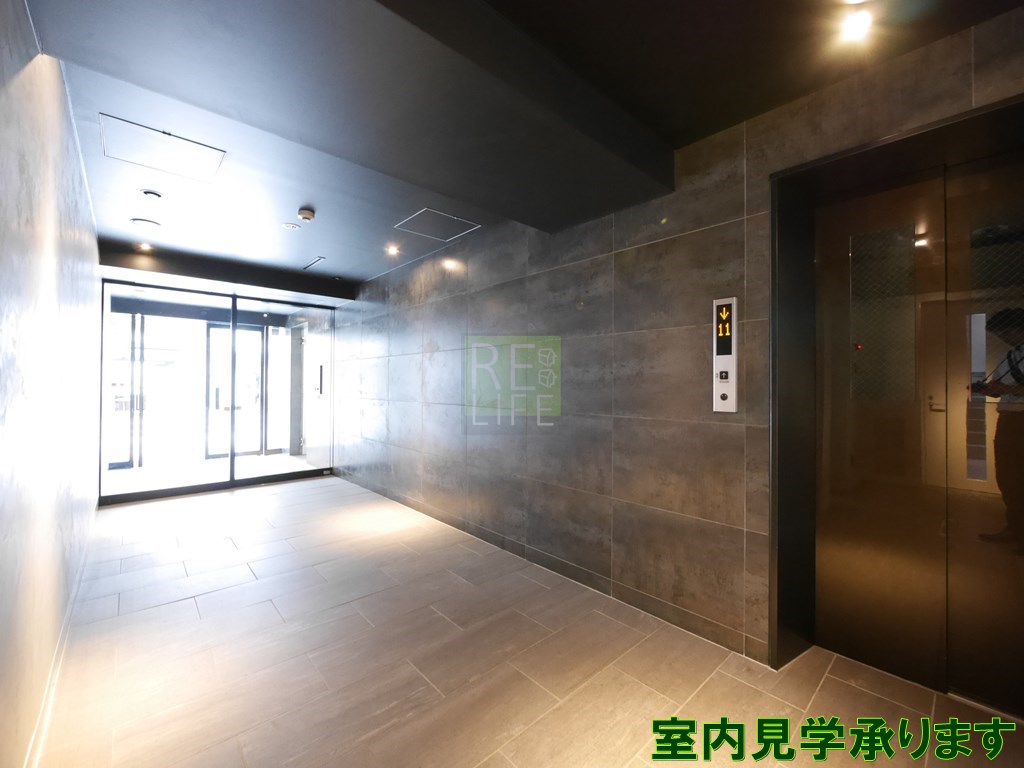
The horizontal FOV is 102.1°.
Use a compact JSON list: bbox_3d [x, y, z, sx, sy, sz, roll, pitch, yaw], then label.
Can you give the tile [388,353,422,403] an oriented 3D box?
[{"bbox_3d":[-1.036,-0.055,4.032,0.013,0.450,0.671,0,0,-43],"label":"tile"}]

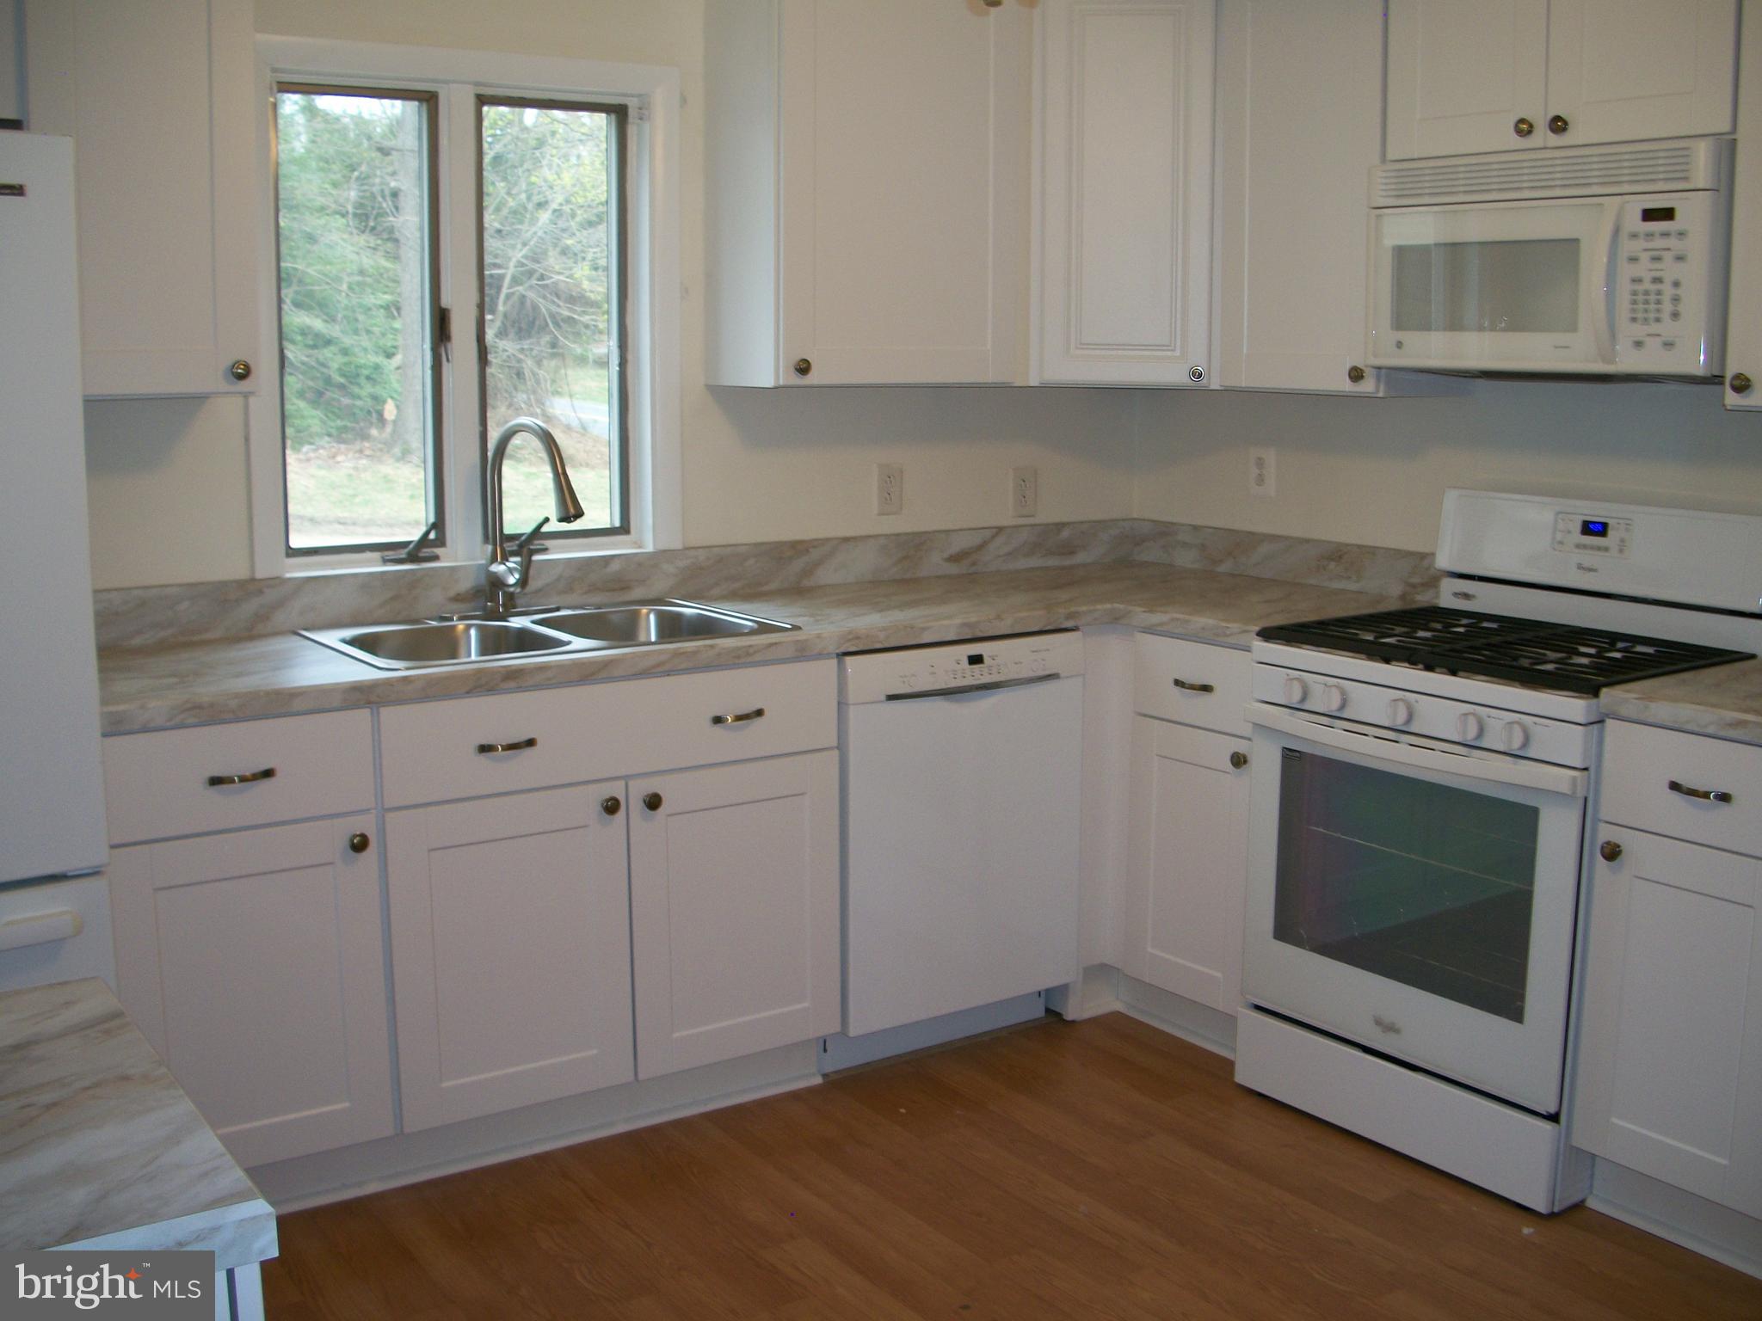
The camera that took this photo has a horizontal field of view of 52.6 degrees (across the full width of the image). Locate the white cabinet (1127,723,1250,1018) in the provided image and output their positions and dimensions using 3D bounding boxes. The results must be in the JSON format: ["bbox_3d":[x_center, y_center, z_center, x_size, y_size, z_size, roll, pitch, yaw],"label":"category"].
[{"bbox_3d":[0.882,0.395,3.808,0.600,0.575,0.378,-6,11,-34],"label":"white cabinet"}]

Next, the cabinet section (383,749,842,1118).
[{"bbox_3d":[-0.627,0.457,3.507,0.912,0.578,0.600,-6,11,-34],"label":"cabinet section"}]

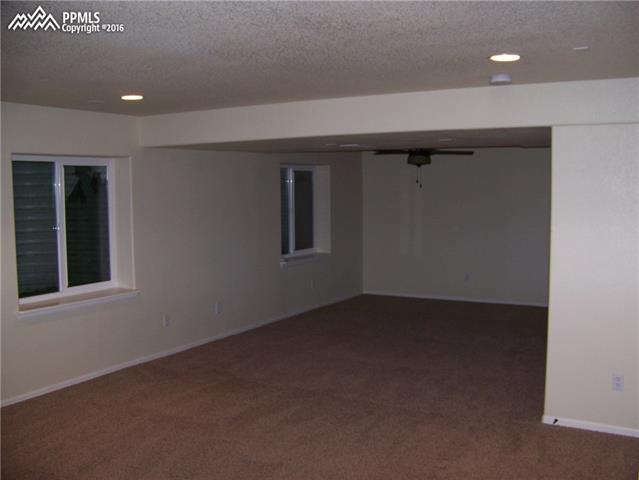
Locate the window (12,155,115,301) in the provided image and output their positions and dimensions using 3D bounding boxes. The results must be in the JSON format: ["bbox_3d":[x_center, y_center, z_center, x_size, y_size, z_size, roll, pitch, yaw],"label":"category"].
[{"bbox_3d":[-2.265,-0.106,5.669,0.090,1.230,1.180,3,6,31],"label":"window"}]

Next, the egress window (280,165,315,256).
[{"bbox_3d":[-0.349,-0.391,8.872,0.090,1.240,1.190,3,6,31],"label":"egress window"}]

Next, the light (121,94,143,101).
[{"bbox_3d":[-1.406,-1.068,4.834,0.165,0.040,0.165,0,5,0],"label":"light"}]

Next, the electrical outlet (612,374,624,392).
[{"bbox_3d":[1.986,0.951,4.299,0.072,0.116,0.010,3,6,31],"label":"electrical outlet"}]

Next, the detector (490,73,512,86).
[{"bbox_3d":[1.125,-0.986,4.002,0.137,0.046,0.137,3,6,31],"label":"detector"}]

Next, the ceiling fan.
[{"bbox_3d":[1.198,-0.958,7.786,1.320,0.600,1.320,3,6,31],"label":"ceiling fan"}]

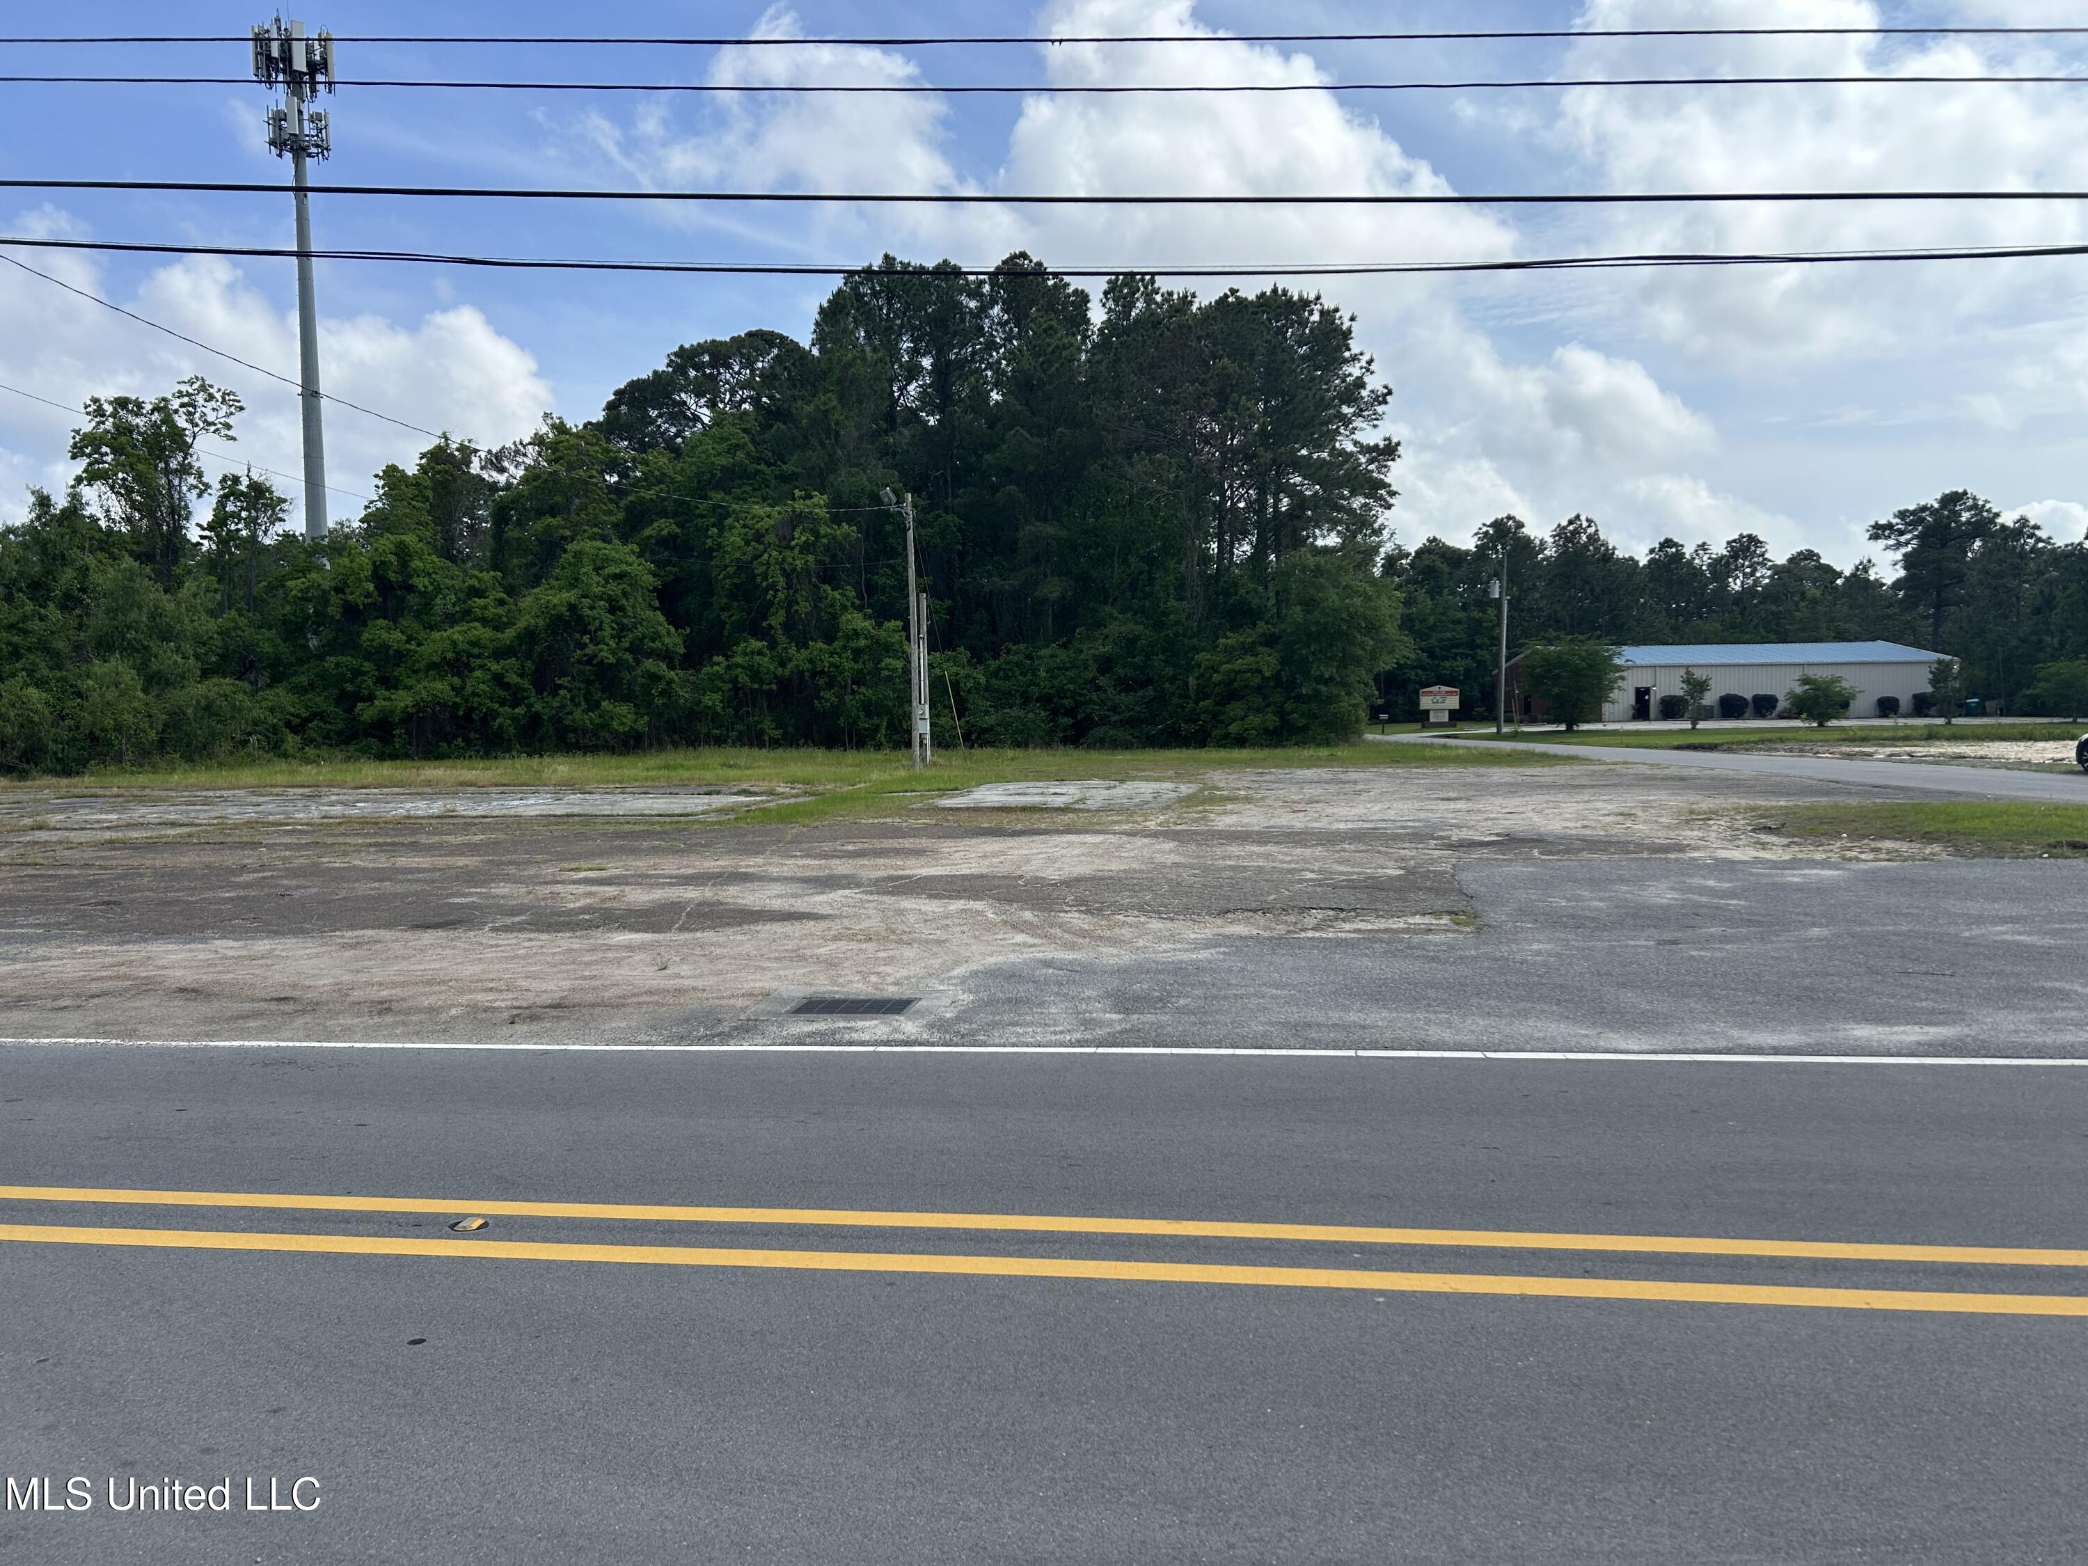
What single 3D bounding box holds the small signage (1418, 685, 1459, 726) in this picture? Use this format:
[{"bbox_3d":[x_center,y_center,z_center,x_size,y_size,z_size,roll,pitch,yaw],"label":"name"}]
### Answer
[{"bbox_3d":[26.178,-5.084,104.000,2.600,2.800,0.500,-1,2,6],"label":"small signage"}]

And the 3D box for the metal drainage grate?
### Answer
[{"bbox_3d":[-1.135,1.375,9.494,0.670,0.050,0.490,-1,3,11],"label":"metal drainage grate"}]

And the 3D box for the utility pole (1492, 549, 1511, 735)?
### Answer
[{"bbox_3d":[25.074,-7.711,86.000,0.900,10.050,0.500,-2,2,0],"label":"utility pole"}]

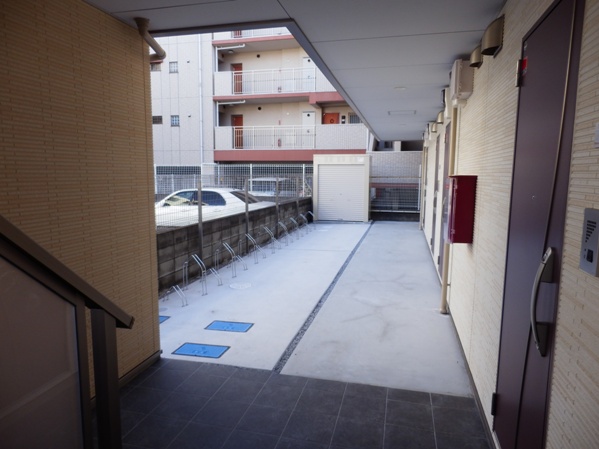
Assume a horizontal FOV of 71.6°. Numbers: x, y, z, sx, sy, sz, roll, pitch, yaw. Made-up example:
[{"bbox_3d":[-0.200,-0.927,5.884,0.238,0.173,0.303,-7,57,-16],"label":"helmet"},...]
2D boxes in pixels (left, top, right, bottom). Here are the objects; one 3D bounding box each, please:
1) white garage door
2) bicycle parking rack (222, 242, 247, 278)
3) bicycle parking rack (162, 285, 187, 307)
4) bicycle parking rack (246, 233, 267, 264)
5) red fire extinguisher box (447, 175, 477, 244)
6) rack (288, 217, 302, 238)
[{"bbox_3d":[1.440,-1.095,14.359,1.670,1.950,0.100,2,7,14],"label":"white garage door"},{"bbox_3d":[-1.120,0.534,6.845,0.420,0.530,0.660,2,7,14],"label":"bicycle parking rack"},{"bbox_3d":[-1.545,0.875,5.183,0.430,0.220,0.160,5,8,34],"label":"bicycle parking rack"},{"bbox_3d":[-0.860,0.418,7.890,0.420,0.530,0.660,2,7,14],"label":"bicycle parking rack"},{"bbox_3d":[1.303,-0.125,3.358,0.185,0.535,0.280,2,7,14],"label":"red fire extinguisher box"},{"bbox_3d":[-0.128,0.084,10.877,0.420,0.530,0.660,2,7,14],"label":"rack"}]

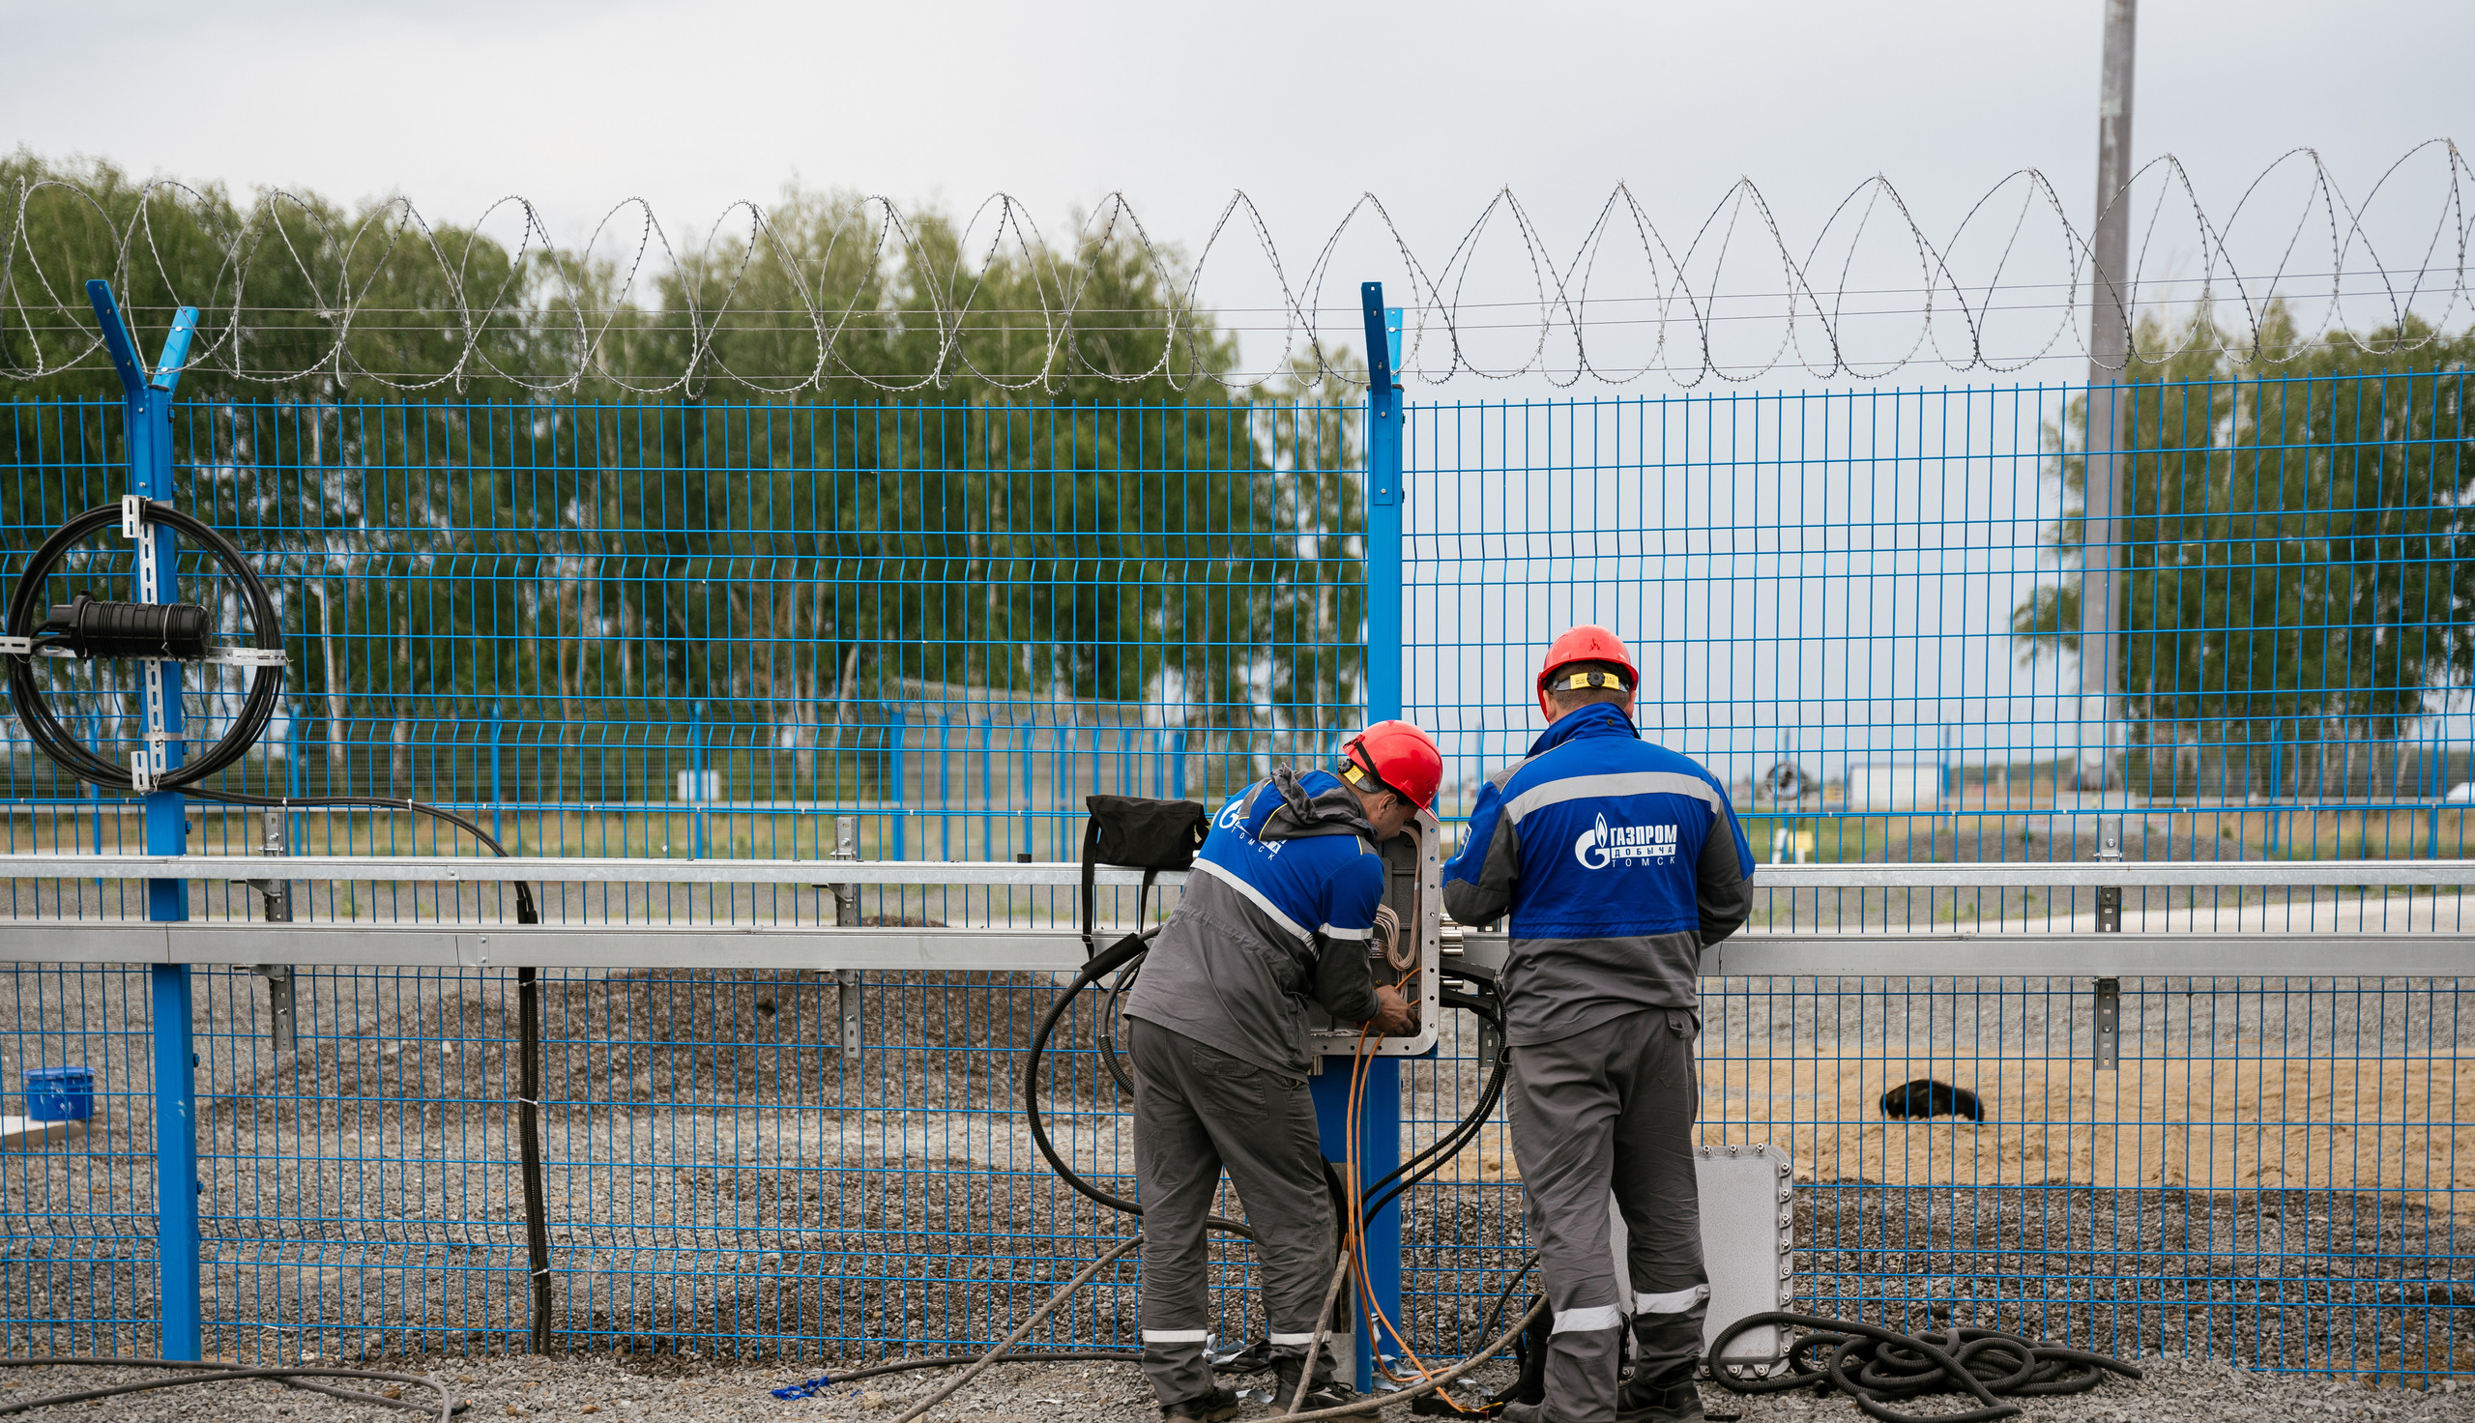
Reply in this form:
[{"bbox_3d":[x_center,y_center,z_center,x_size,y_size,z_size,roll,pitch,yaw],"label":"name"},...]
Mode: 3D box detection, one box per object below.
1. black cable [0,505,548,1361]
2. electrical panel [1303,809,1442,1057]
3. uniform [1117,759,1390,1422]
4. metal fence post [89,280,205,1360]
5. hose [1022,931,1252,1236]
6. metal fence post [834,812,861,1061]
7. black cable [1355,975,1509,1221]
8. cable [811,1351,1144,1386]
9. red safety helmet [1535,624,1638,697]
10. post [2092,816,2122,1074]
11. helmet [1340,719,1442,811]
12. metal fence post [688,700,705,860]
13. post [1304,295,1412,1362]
[{"bbox_3d":[-2.420,0.535,10.740,1.440,2.140,0.200,0,2,11],"label":"black cable"},{"bbox_3d":[0.250,0.495,9.600,0.420,0.555,0.200,0,2,7],"label":"electrical panel"},{"bbox_3d":[0.037,0.860,9.650,0.520,1.450,0.620,2,3,41],"label":"uniform"},{"bbox_3d":[-2.750,0.290,10.880,0.100,2.720,0.540,-1,2,11],"label":"metal fence post"},{"bbox_3d":[-0.232,0.873,9.950,0.540,0.740,0.260,0,2,7],"label":"hose"},{"bbox_3d":[-0.944,0.544,10.300,0.052,0.610,0.048,0,2,7],"label":"metal fence post"},{"bbox_3d":[0.454,0.903,9.950,0.360,0.570,0.220,0,2,7],"label":"black cable"},{"bbox_3d":[-0.610,1.565,10.200,0.780,0.050,0.200,0,2,-6],"label":"cable"},{"bbox_3d":[0.782,-0.102,9.550,0.225,0.165,0.285,0,-16,-13],"label":"red safety helmet"},{"bbox_3d":[2.020,0.540,9.880,0.050,0.600,0.045,0,2,11],"label":"post"},{"bbox_3d":[0.355,0.120,9.370,0.270,0.150,0.220,36,0,-25],"label":"helmet"},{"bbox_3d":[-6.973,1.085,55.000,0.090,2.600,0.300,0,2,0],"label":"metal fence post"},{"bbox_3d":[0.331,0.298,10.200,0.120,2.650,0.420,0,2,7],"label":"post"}]

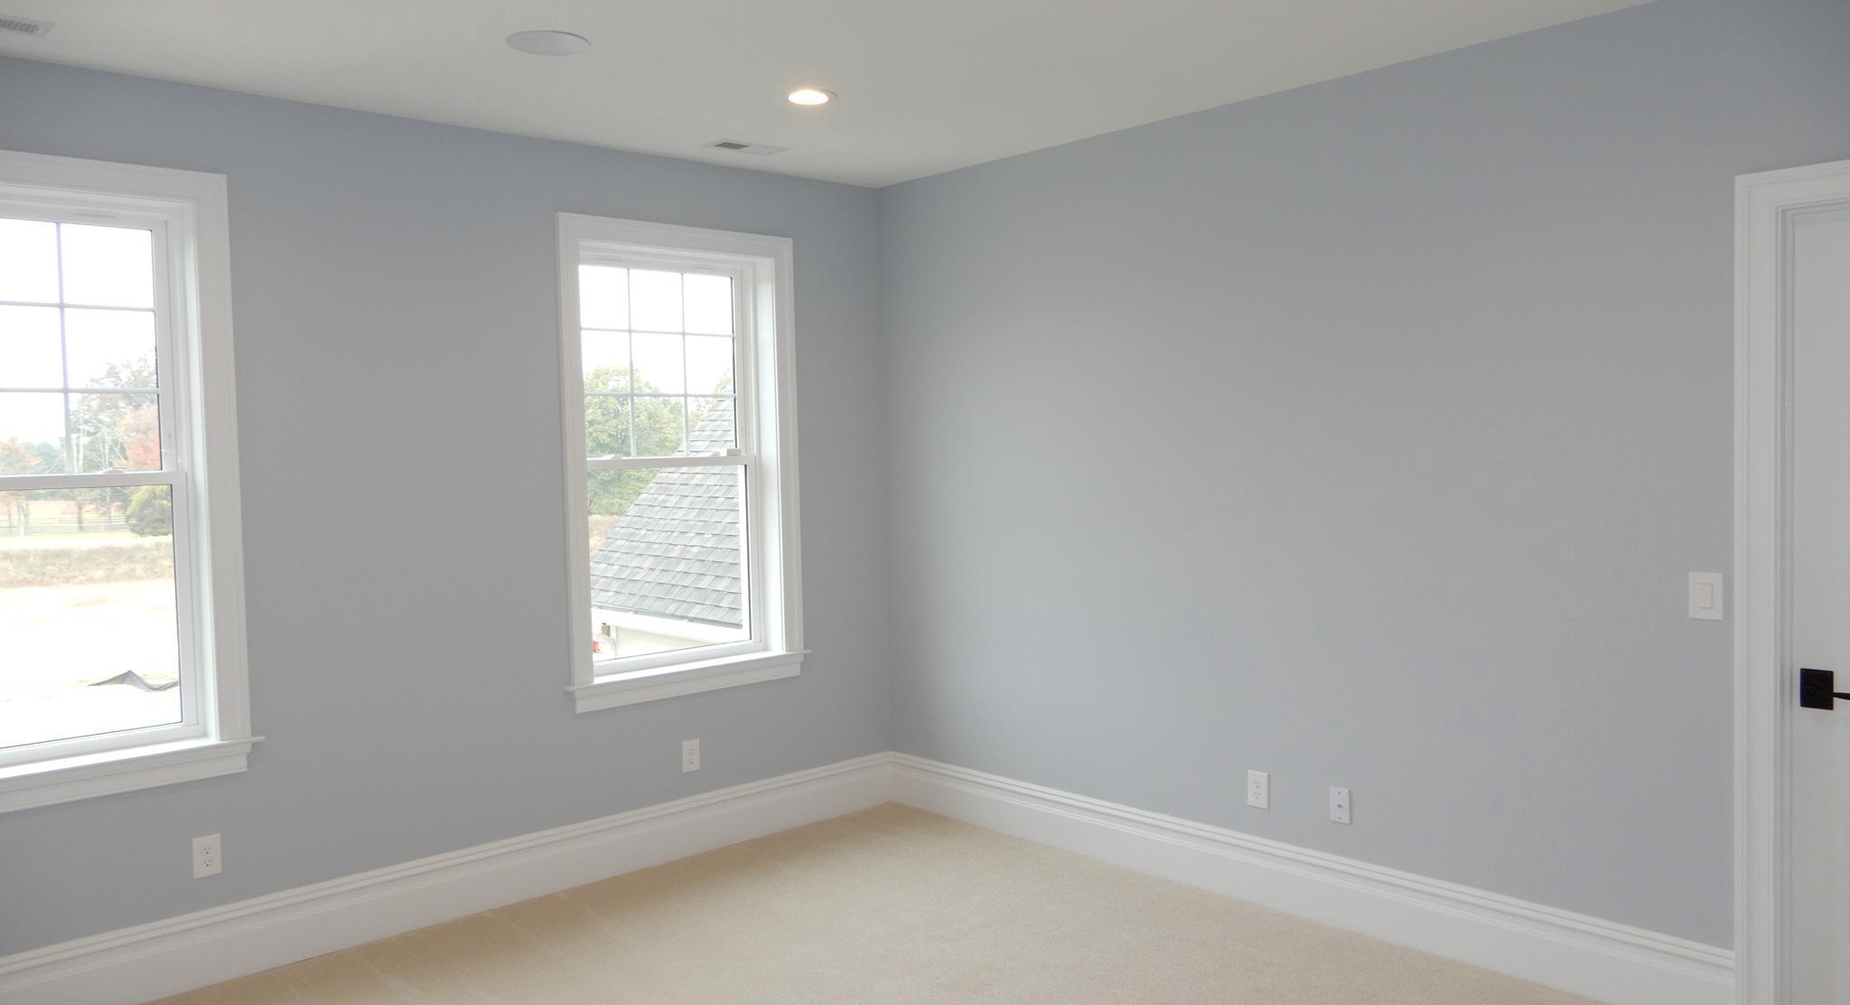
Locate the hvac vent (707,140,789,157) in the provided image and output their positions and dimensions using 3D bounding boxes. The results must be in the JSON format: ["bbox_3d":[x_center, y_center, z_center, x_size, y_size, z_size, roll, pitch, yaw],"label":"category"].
[{"bbox_3d":[-0.678,-1.343,4.879,0.296,0.012,0.150,-4,3,-43],"label":"hvac vent"}]

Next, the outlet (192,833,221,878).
[{"bbox_3d":[-2.200,1.087,3.937,0.079,0.124,0.010,-4,3,-43],"label":"outlet"}]

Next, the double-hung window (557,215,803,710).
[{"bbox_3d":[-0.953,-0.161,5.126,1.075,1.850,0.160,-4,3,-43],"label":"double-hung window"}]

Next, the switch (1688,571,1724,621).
[{"bbox_3d":[2.058,0.248,3.381,0.011,0.124,0.079,-4,3,-43],"label":"switch"}]

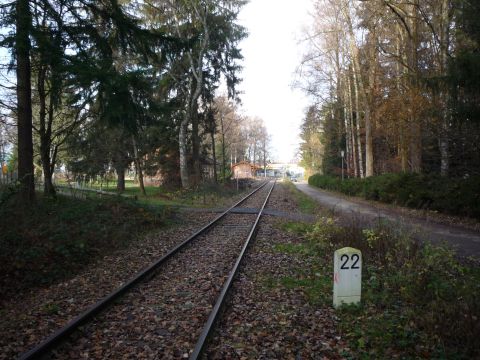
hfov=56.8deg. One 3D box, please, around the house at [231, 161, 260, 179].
[{"bbox_3d":[1.500,-2.350,118.500,6.200,5.100,12.500,0,1,5],"label":"house"}]

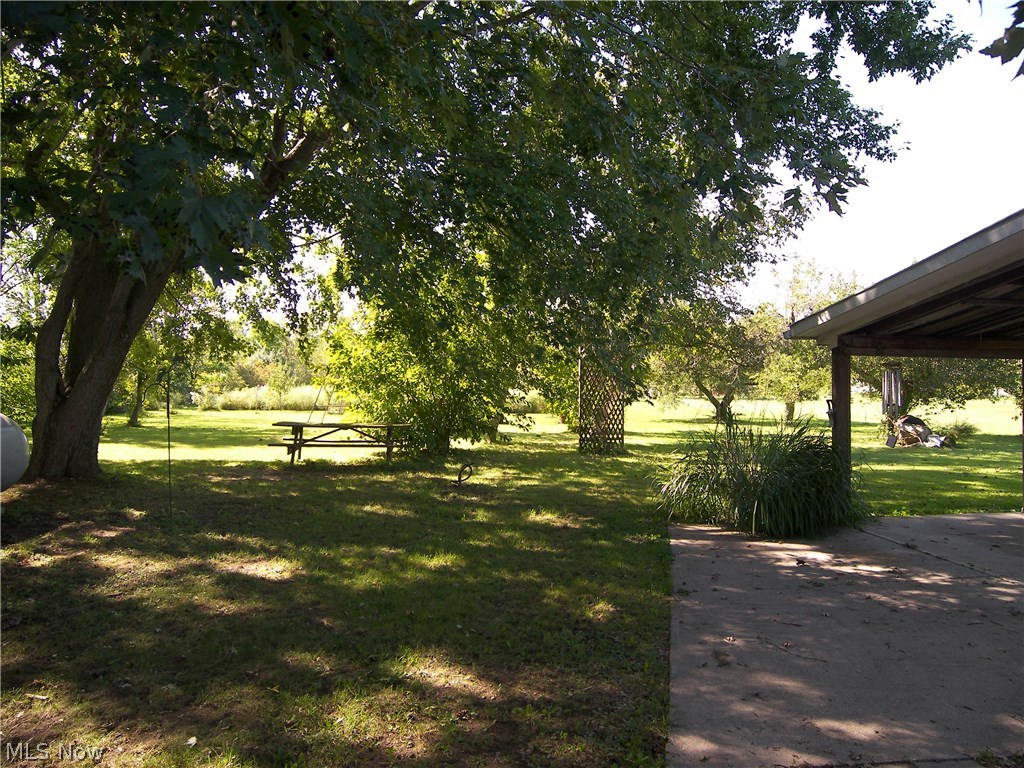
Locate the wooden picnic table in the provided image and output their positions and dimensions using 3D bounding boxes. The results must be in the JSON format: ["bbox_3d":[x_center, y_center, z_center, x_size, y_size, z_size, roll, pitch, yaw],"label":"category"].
[{"bbox_3d":[-3.230,1.150,13.700,2.500,0.760,1.520,0,0,-8],"label":"wooden picnic table"}]

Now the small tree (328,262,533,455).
[{"bbox_3d":[-1.840,-0.580,16.000,4.600,4.400,4.200,0,0,0],"label":"small tree"}]

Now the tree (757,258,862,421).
[{"bbox_3d":[12.500,-1.870,30.500,4.500,7.000,4.500,0,0,0],"label":"tree"}]

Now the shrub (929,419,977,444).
[{"bbox_3d":[12.750,1.340,20.500,1.400,0.720,1.200,0,0,0],"label":"shrub"}]

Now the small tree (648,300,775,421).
[{"bbox_3d":[8.530,-1.070,30.500,5.400,5.400,5.200,0,0,0],"label":"small tree"}]

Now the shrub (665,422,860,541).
[{"bbox_3d":[2.820,0.950,8.000,2.300,1.200,1.750,0,0,0],"label":"shrub"}]

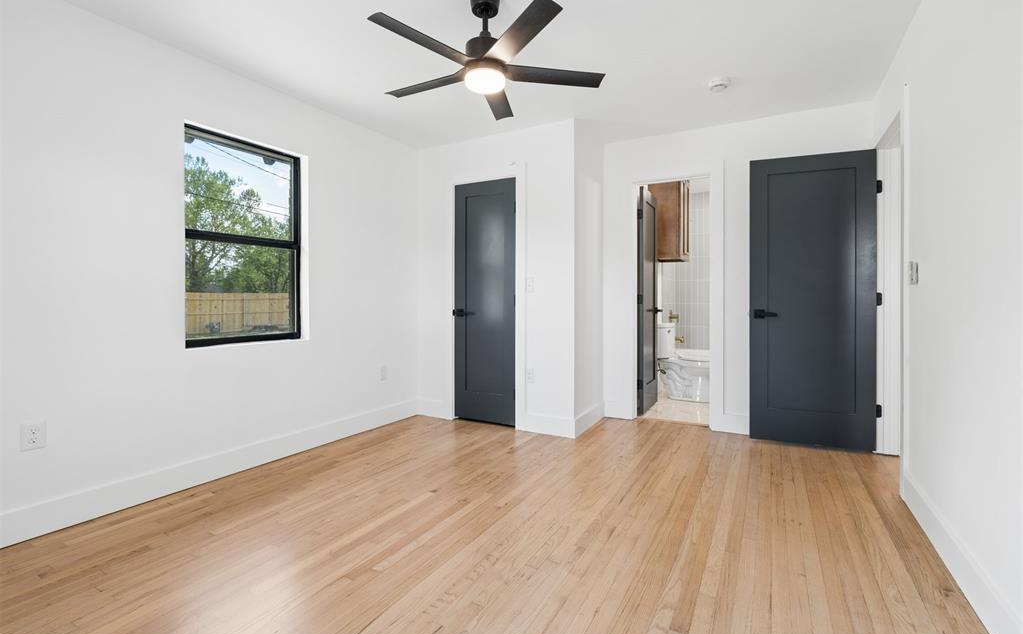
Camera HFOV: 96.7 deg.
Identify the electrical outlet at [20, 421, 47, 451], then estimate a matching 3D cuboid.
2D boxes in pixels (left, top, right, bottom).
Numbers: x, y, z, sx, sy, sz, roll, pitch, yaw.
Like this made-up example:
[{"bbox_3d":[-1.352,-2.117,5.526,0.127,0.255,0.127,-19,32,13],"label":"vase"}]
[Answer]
[{"bbox_3d":[-2.111,0.524,2.010,0.008,0.120,0.077,1,2,30],"label":"electrical outlet"}]

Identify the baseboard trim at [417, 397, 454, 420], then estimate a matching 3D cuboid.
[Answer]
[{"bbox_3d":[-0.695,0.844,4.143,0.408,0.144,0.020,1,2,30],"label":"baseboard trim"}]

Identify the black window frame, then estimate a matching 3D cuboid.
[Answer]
[{"bbox_3d":[-1.698,-0.474,2.905,0.080,1.274,0.752,1,2,30],"label":"black window frame"}]

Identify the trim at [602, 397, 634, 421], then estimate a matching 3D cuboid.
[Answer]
[{"bbox_3d":[0.961,0.835,4.051,0.267,0.144,0.020,1,2,30],"label":"trim"}]

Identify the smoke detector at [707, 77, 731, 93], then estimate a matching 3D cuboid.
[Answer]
[{"bbox_3d":[1.307,-1.459,2.865,0.131,0.043,0.131,1,2,30],"label":"smoke detector"}]

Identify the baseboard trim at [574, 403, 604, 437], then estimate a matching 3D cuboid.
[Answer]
[{"bbox_3d":[0.651,0.838,3.757,0.020,0.144,0.693,1,2,30],"label":"baseboard trim"}]

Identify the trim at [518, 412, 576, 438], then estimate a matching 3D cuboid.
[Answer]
[{"bbox_3d":[0.276,0.853,3.580,0.495,0.144,0.020,1,2,30],"label":"trim"}]

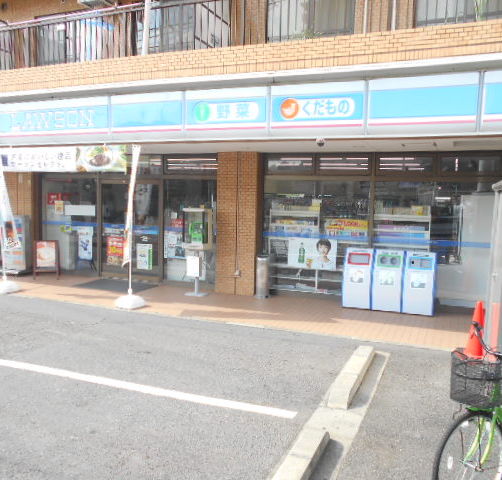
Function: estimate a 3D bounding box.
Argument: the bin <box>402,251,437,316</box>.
[{"bbox_3d":[2.766,0.692,7.851,0.485,0.990,0.430,3,5,22],"label":"bin"}]

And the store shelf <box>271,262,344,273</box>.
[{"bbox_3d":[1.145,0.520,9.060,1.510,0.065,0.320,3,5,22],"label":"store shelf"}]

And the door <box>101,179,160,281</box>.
[{"bbox_3d":[-2.526,-0.186,10.097,1.540,2.090,0.080,3,5,22],"label":"door"}]

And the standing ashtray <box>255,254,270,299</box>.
[{"bbox_3d":[0.219,0.656,8.740,0.250,0.774,0.250,1,5,0],"label":"standing ashtray"}]

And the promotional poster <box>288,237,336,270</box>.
[{"bbox_3d":[1.119,0.238,8.713,0.910,0.525,0.020,3,5,22],"label":"promotional poster"}]

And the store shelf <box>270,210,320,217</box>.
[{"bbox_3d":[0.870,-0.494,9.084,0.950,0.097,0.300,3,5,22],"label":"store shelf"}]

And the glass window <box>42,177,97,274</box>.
[{"bbox_3d":[-4.042,-0.337,10.706,1.600,2.210,0.080,3,5,22],"label":"glass window"}]

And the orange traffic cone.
[{"bbox_3d":[2.719,1.060,5.727,0.380,0.700,0.380,3,5,22],"label":"orange traffic cone"}]

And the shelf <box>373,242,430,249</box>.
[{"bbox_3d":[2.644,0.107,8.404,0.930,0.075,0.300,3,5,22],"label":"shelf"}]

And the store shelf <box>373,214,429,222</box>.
[{"bbox_3d":[2.642,-0.380,8.368,0.940,0.100,0.300,3,5,22],"label":"store shelf"}]

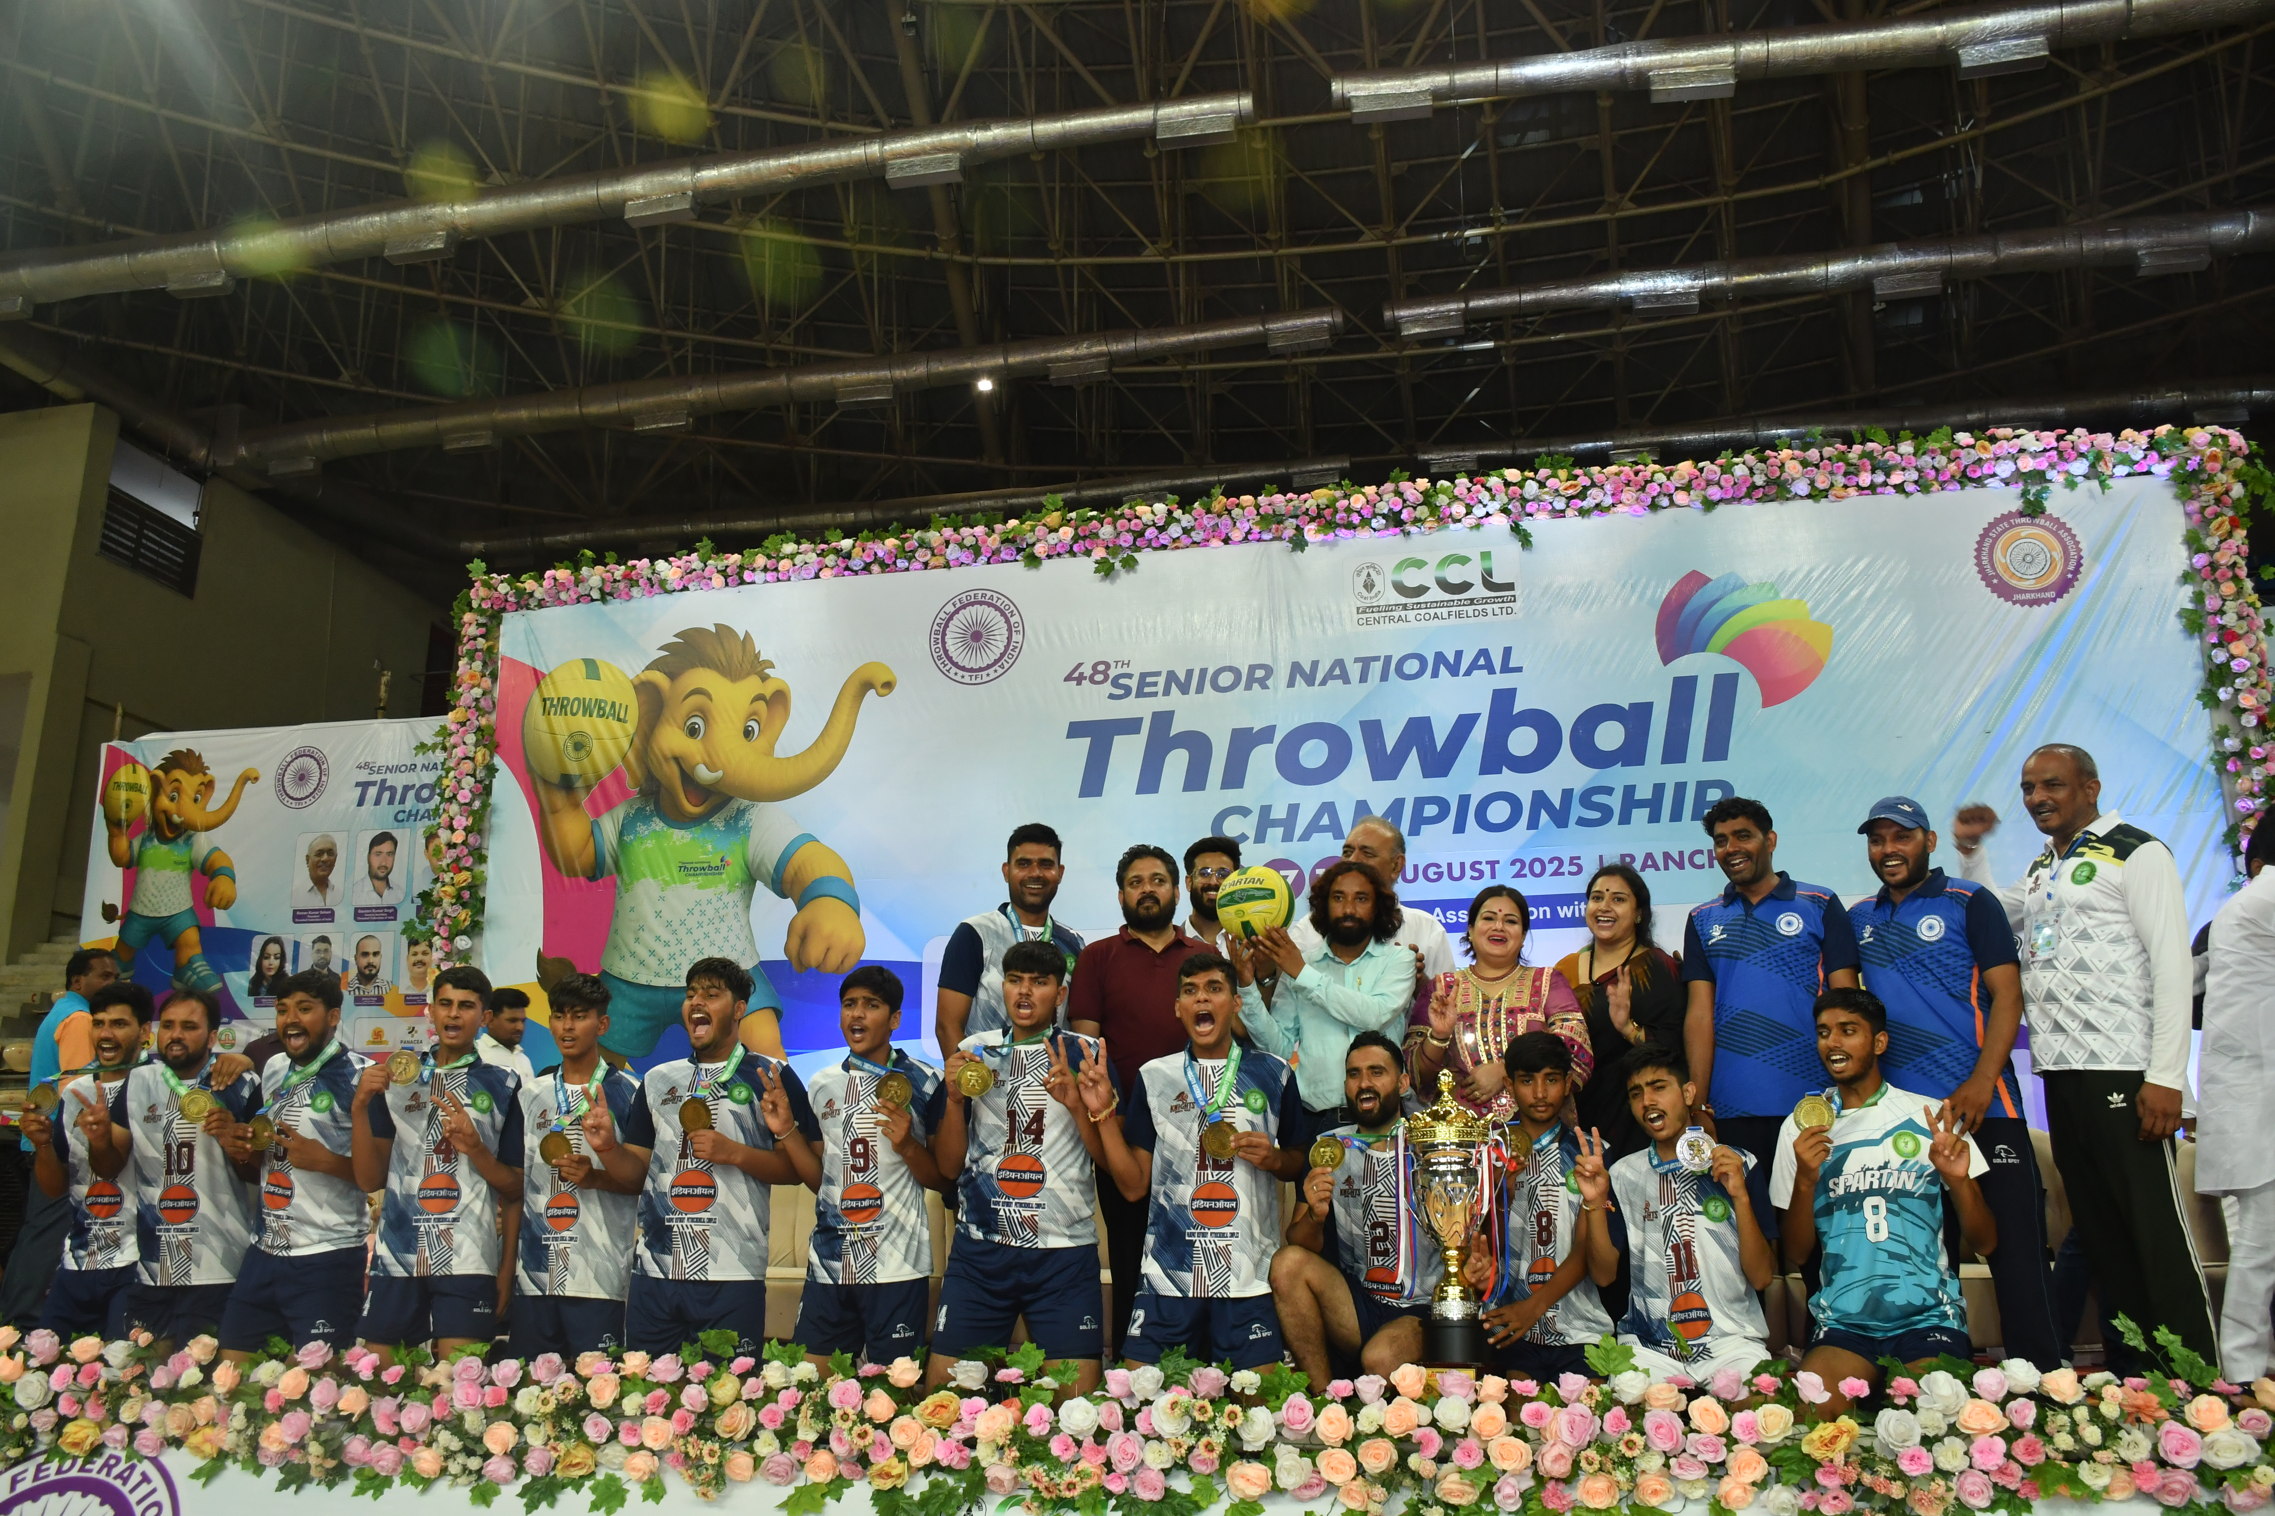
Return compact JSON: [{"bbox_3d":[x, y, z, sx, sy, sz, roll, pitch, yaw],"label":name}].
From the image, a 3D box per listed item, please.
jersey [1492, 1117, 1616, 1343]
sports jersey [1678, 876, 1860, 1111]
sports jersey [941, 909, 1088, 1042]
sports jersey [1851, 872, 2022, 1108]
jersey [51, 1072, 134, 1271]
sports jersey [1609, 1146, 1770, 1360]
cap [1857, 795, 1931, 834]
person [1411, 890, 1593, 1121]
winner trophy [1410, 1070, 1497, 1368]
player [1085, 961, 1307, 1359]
[{"bbox_3d":[1.080,1.235,4.420,0.410,0.560,0.270,-7,-13,26],"label":"jersey"},{"bbox_3d":[1.857,0.698,5.000,0.490,0.690,0.280,-8,-13,29],"label":"sports jersey"},{"bbox_3d":[-0.332,0.787,5.100,0.510,0.700,0.290,-2,-11,4],"label":"sports jersey"},{"bbox_3d":[2.295,0.674,4.900,0.490,0.690,0.280,-9,-14,35],"label":"sports jersey"},{"bbox_3d":[-3.156,1.303,5.320,0.450,0.620,0.280,-2,-11,3],"label":"jersey"},{"bbox_3d":[1.369,1.218,4.220,0.410,0.530,0.270,-9,-14,33],"label":"sports jersey"},{"bbox_3d":[2.150,0.167,4.850,0.175,0.120,0.250,-12,-16,42],"label":"cap"},{"bbox_3d":[1.018,1.126,4.800,0.510,1.520,0.340,-4,-12,13],"label":"person"},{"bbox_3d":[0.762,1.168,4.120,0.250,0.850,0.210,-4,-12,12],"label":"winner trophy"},{"bbox_3d":[0.166,1.136,4.360,0.570,1.240,0.500,-3,-12,11],"label":"player"}]

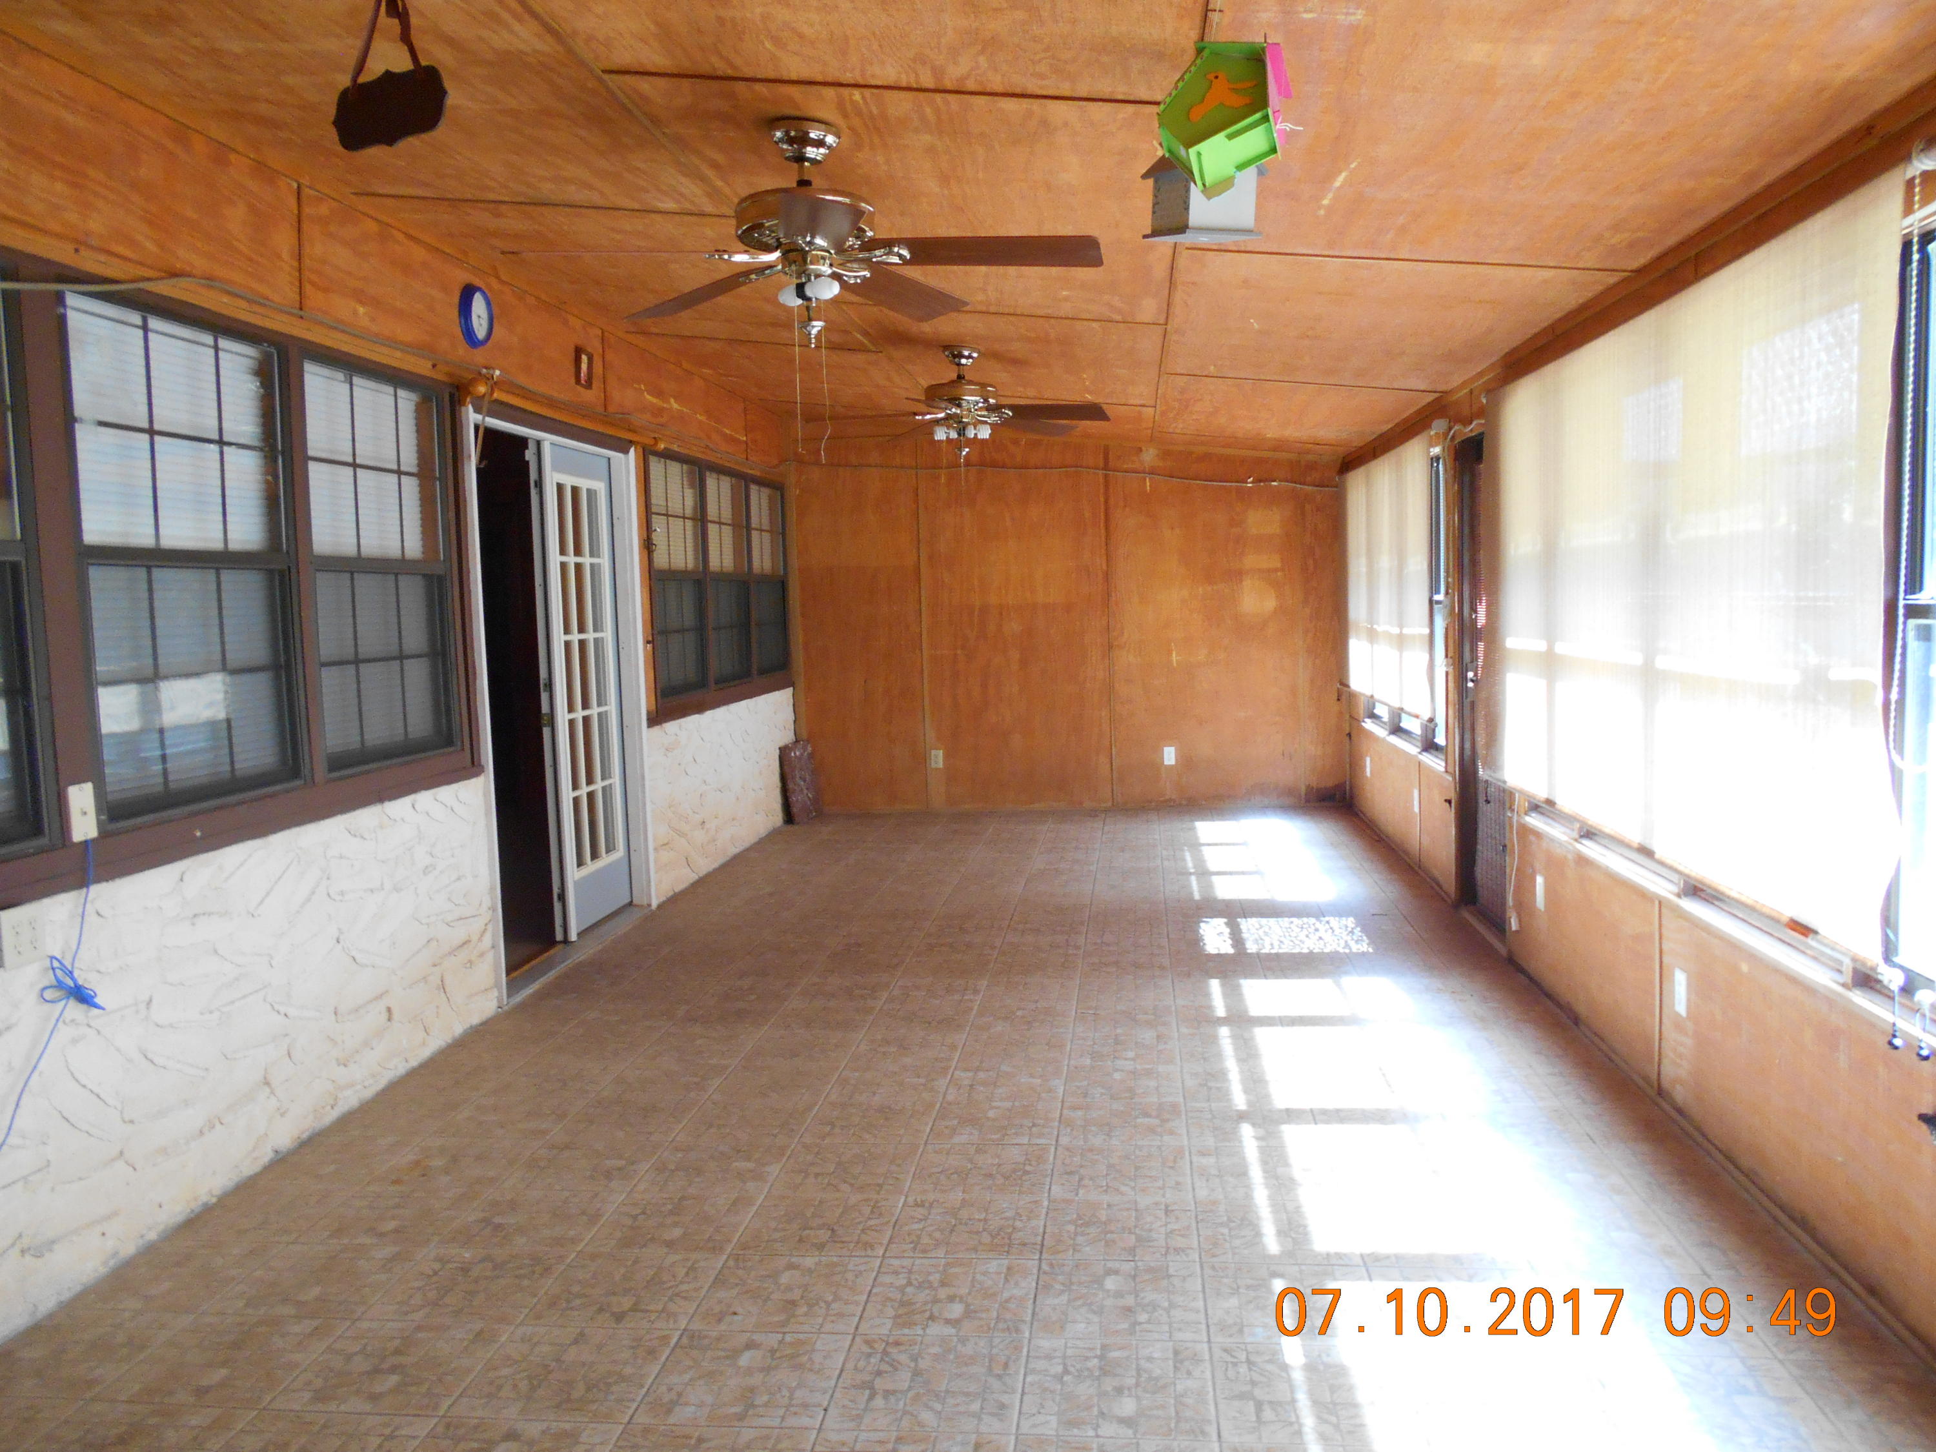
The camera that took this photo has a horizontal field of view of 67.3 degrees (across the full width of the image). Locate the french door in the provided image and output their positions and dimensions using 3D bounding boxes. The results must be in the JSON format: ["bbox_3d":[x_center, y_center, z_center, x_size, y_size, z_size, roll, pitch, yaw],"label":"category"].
[{"bbox_3d":[-1.641,-0.158,6.242,0.050,2.022,0.775,-1,5,6],"label":"french door"}]

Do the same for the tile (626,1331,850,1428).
[{"bbox_3d":[-0.400,1.183,2.639,0.330,0.010,0.322,-1,5,6],"label":"tile"}]

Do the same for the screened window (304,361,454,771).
[{"bbox_3d":[-1.774,-0.472,4.424,0.070,1.151,0.795,-1,5,6],"label":"screened window"}]

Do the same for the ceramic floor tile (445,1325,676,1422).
[{"bbox_3d":[-0.733,1.190,2.676,0.330,0.010,0.322,-1,5,6],"label":"ceramic floor tile"}]

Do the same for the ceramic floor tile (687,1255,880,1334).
[{"bbox_3d":[-0.365,1.154,2.955,0.330,0.010,0.322,-1,5,6],"label":"ceramic floor tile"}]

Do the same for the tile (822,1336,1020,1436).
[{"bbox_3d":[-0.067,1.176,2.601,0.330,0.010,0.322,-1,5,6],"label":"tile"}]

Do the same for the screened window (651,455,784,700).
[{"bbox_3d":[-1.345,-0.811,8.226,0.070,1.196,2.595,-1,5,6],"label":"screened window"}]

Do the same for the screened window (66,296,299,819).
[{"bbox_3d":[-1.871,-0.382,3.547,0.070,1.163,0.741,-1,5,6],"label":"screened window"}]

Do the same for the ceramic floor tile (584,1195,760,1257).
[{"bbox_3d":[-0.663,1.132,3.309,0.330,0.010,0.322,-1,5,6],"label":"ceramic floor tile"}]

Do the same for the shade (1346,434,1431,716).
[{"bbox_3d":[2.179,-0.777,7.698,0.050,1.294,2.612,-1,5,6],"label":"shade"}]

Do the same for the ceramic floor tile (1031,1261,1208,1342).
[{"bbox_3d":[0.302,1.149,2.900,0.330,0.010,0.320,-1,5,6],"label":"ceramic floor tile"}]

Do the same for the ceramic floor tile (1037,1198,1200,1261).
[{"bbox_3d":[0.336,1.111,3.196,0.330,0.010,0.322,-1,5,6],"label":"ceramic floor tile"}]

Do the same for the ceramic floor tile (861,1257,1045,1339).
[{"bbox_3d":[-0.032,1.147,2.917,0.330,0.010,0.322,-1,5,6],"label":"ceramic floor tile"}]

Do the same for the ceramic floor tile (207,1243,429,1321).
[{"bbox_3d":[-1.363,1.175,3.067,0.330,0.010,0.322,-1,5,6],"label":"ceramic floor tile"}]

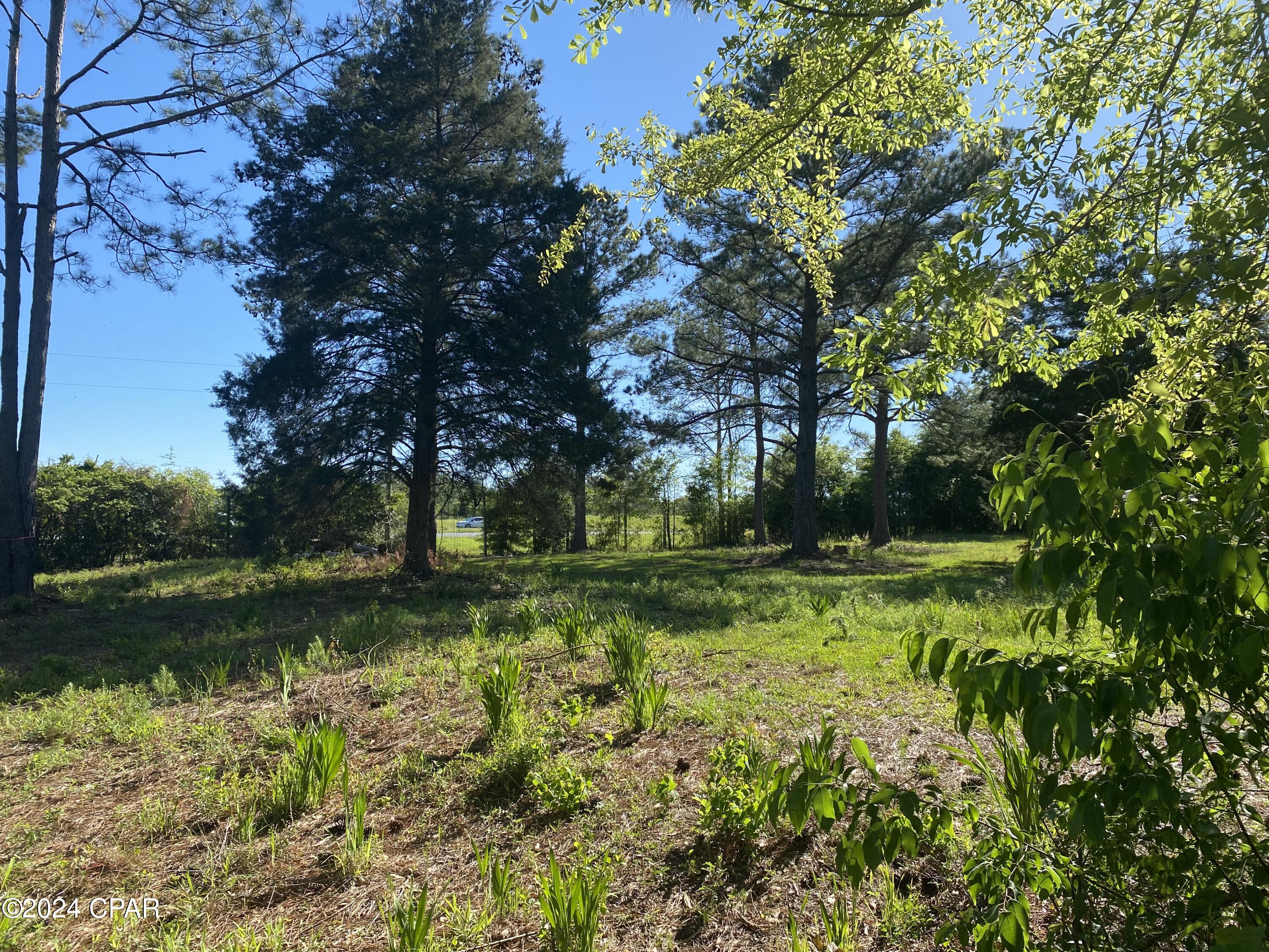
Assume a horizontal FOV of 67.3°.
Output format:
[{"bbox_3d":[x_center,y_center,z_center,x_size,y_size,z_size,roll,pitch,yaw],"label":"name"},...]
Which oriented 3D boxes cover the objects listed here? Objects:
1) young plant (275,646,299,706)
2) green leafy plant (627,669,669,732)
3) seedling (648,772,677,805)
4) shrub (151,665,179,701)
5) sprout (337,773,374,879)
[{"bbox_3d":[-2.634,1.518,7.223,0.173,0.449,0.155,0,-2,0],"label":"young plant"},{"bbox_3d":[0.082,1.432,6.050,0.262,0.359,0.223,0,-2,0],"label":"green leafy plant"},{"bbox_3d":[0.149,1.617,4.927,0.149,0.136,0.134,0,-2,0],"label":"seedling"},{"bbox_3d":[-3.374,1.486,6.850,0.207,0.248,0.197,0,-2,0],"label":"shrub"},{"bbox_3d":[-1.123,1.410,3.850,0.148,0.381,0.133,0,-2,0],"label":"sprout"}]

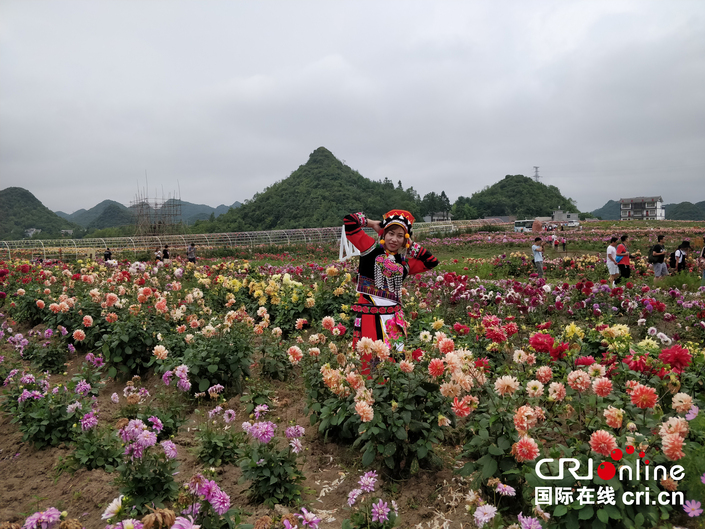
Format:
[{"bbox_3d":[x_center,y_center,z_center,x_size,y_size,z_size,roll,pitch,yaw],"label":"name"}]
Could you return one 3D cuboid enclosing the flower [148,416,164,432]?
[{"bbox_3d":[-1.082,0.884,2.700,0.090,0.090,0.060,-3,-16,-37],"label":"flower"}]

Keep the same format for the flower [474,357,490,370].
[{"bbox_3d":[0.877,0.668,3.300,0.110,0.090,0.095,1,-12,13],"label":"flower"}]

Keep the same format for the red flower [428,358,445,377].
[{"bbox_3d":[0.541,0.664,3.150,0.108,0.112,0.075,0,0,-6],"label":"red flower"}]

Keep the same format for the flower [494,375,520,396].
[{"bbox_3d":[0.808,0.634,2.550,0.130,0.110,0.095,1,3,18],"label":"flower"}]

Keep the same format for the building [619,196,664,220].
[{"bbox_3d":[127.090,-24.320,215.000,8.500,10.800,15.800,-4,6,-43],"label":"building"}]

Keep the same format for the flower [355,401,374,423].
[{"bbox_3d":[0.073,0.860,2.850,0.111,0.122,0.095,-1,3,-18],"label":"flower"}]

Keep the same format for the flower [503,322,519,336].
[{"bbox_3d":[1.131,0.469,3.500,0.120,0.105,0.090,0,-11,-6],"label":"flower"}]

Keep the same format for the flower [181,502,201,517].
[{"bbox_3d":[-0.726,1.106,2.200,0.092,0.085,0.075,-1,3,-19],"label":"flower"}]

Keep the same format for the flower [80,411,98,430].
[{"bbox_3d":[-1.614,0.957,3.000,0.110,0.123,0.088,0,3,0],"label":"flower"}]

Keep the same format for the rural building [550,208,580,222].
[{"bbox_3d":[71.886,-16.453,168.000,9.112,4.800,8.000,0,3,9],"label":"rural building"}]

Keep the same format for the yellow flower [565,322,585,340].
[{"bbox_3d":[1.612,0.487,3.550,0.145,0.131,0.123,2,5,25],"label":"yellow flower"}]

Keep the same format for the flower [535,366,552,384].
[{"bbox_3d":[1.074,0.624,2.750,0.101,0.101,0.081,0,3,6],"label":"flower"}]

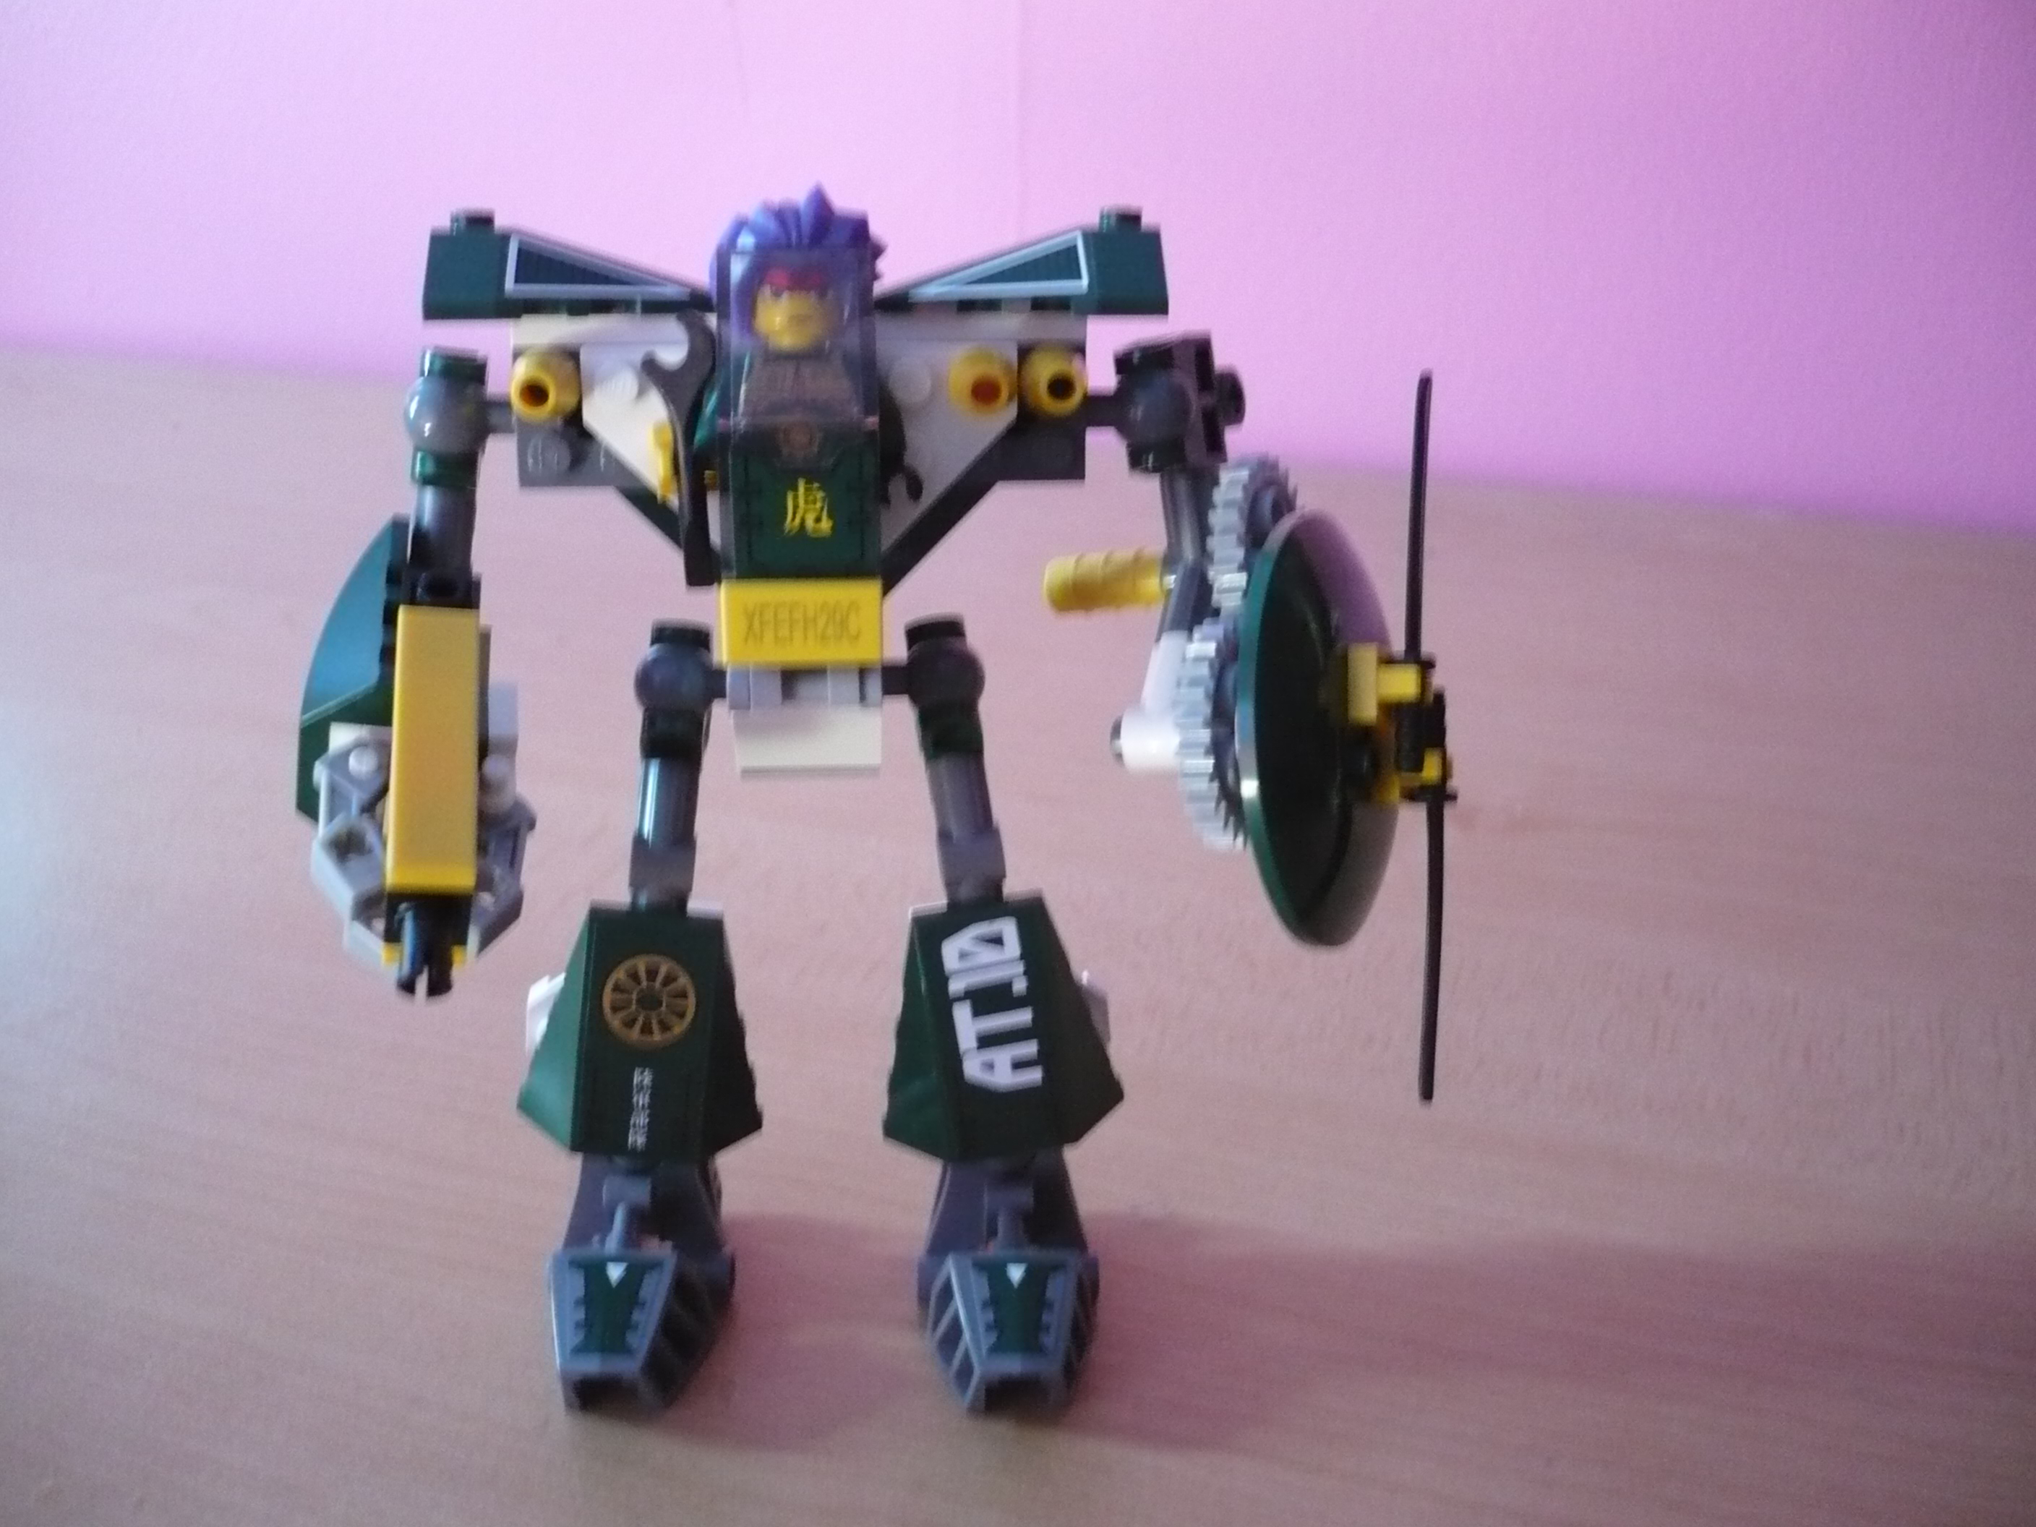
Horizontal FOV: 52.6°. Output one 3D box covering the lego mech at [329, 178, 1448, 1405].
[{"bbox_3d":[-0.014,0.009,0.230,0.121,0.143,0.082,-1,20,-3],"label":"lego mech"}]

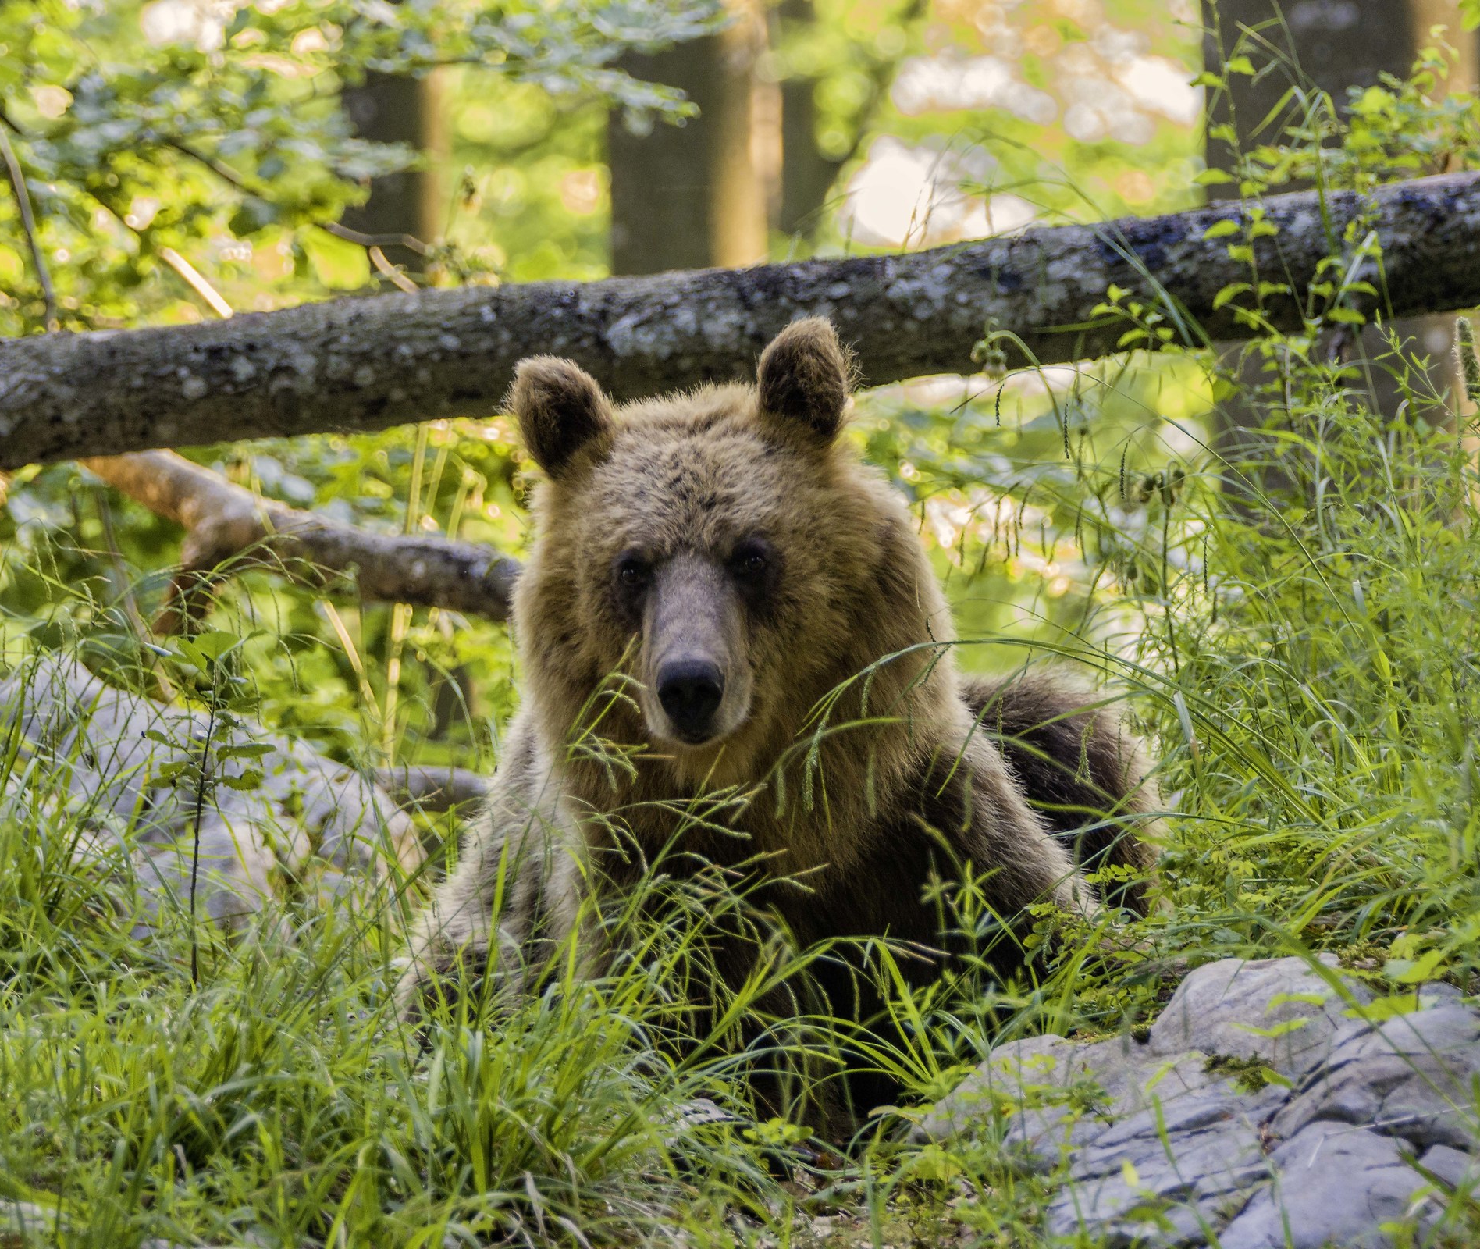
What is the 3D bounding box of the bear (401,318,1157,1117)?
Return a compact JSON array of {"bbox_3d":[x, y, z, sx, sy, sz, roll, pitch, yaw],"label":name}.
[{"bbox_3d":[0.049,0.058,16.100,0.580,0.640,1.050,1,3,11],"label":"bear"}]

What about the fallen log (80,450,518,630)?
[{"bbox_3d":[-0.429,-0.088,19.900,0.530,0.150,0.120,17,1,-6],"label":"fallen log"}]

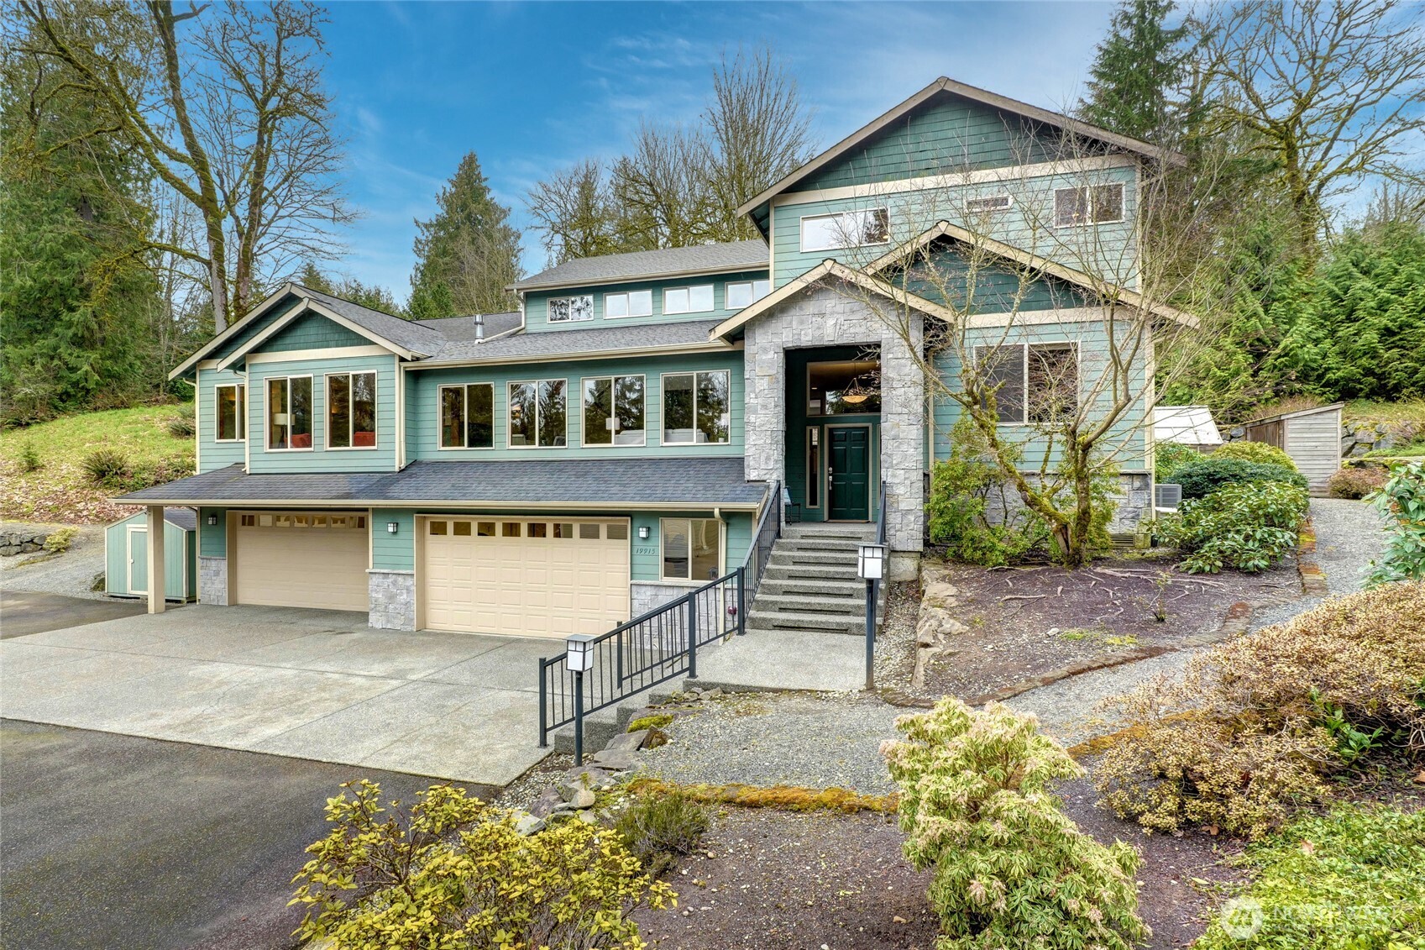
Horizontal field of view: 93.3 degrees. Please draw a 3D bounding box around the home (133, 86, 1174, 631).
[{"bbox_3d":[-1.500,-1.930,19.100,22.500,10.500,13.000,0,0,16],"label":"home"}]

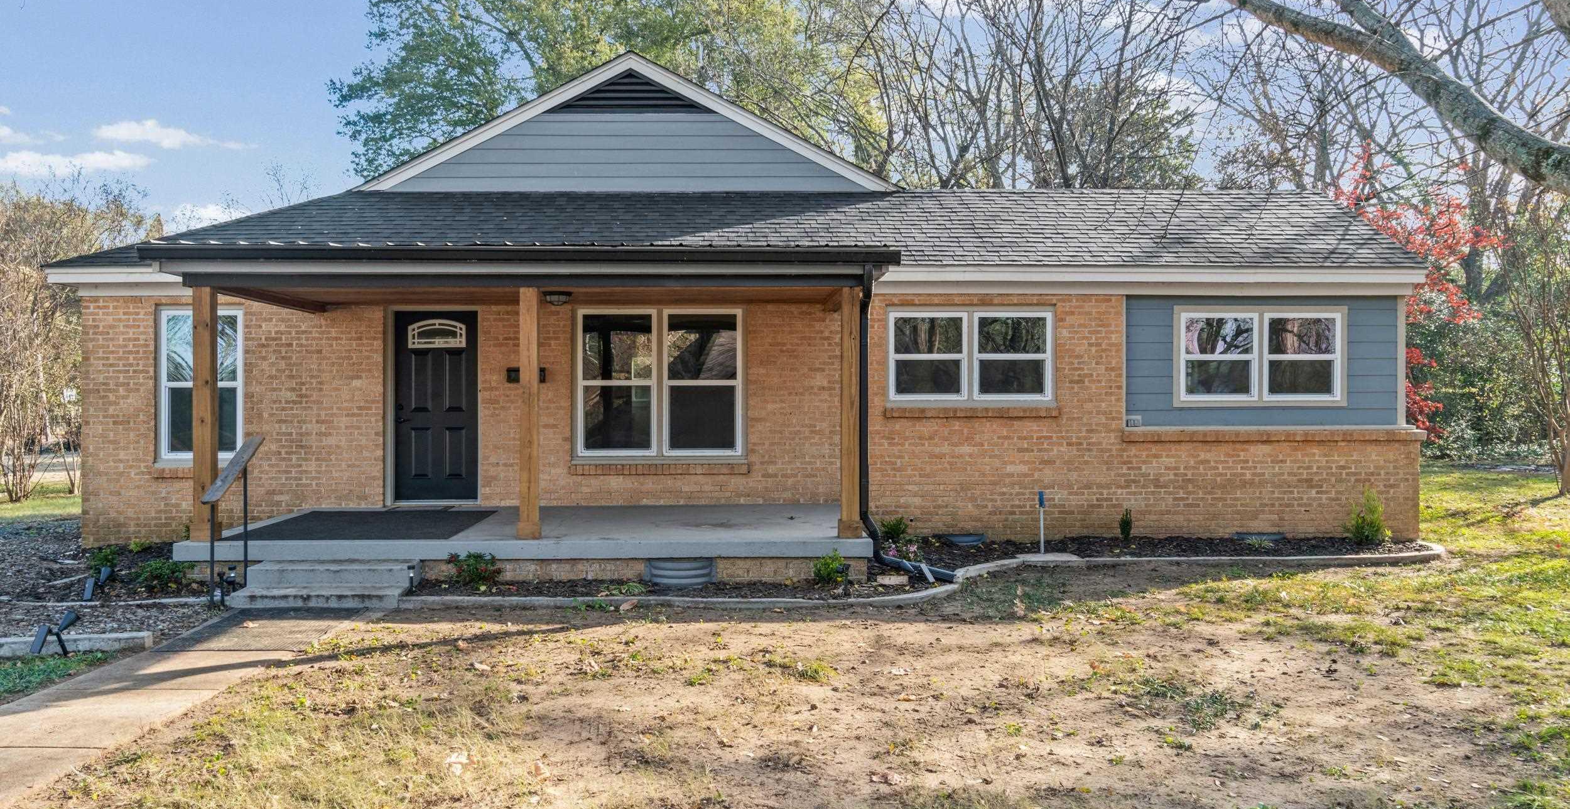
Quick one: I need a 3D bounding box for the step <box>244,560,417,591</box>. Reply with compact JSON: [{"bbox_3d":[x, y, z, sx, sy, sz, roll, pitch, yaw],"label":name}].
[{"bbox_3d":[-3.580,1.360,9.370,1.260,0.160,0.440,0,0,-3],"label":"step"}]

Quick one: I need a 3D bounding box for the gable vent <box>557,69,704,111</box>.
[{"bbox_3d":[-1.980,-3.990,14.950,1.920,0.540,0.100,0,0,-3],"label":"gable vent"}]

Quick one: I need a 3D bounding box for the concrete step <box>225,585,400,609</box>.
[{"bbox_3d":[-3.530,1.470,8.970,1.260,0.120,0.380,0,0,-3],"label":"concrete step"}]

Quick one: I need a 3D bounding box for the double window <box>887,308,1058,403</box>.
[{"bbox_3d":[2.030,-0.525,12.770,1.800,1.010,0.100,0,0,-3],"label":"double window"}]

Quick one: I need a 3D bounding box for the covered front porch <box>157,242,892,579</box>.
[{"bbox_3d":[-2.100,0.080,10.900,5.800,2.750,3.450,0,0,-3],"label":"covered front porch"}]

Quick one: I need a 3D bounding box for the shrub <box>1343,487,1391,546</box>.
[{"bbox_3d":[6.210,1.196,12.550,0.470,0.620,0.450,0,0,-3],"label":"shrub"}]

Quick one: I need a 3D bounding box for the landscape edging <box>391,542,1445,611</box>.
[{"bbox_3d":[1.840,1.495,10.820,9.700,0.170,3.750,0,0,-3],"label":"landscape edging"}]

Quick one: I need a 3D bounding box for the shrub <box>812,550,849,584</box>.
[{"bbox_3d":[0.366,1.311,9.500,0.285,0.280,0.280,0,0,-3],"label":"shrub"}]

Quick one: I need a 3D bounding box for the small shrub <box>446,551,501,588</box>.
[{"bbox_3d":[-2.480,1.317,9.400,0.430,0.290,0.400,0,0,-3],"label":"small shrub"}]

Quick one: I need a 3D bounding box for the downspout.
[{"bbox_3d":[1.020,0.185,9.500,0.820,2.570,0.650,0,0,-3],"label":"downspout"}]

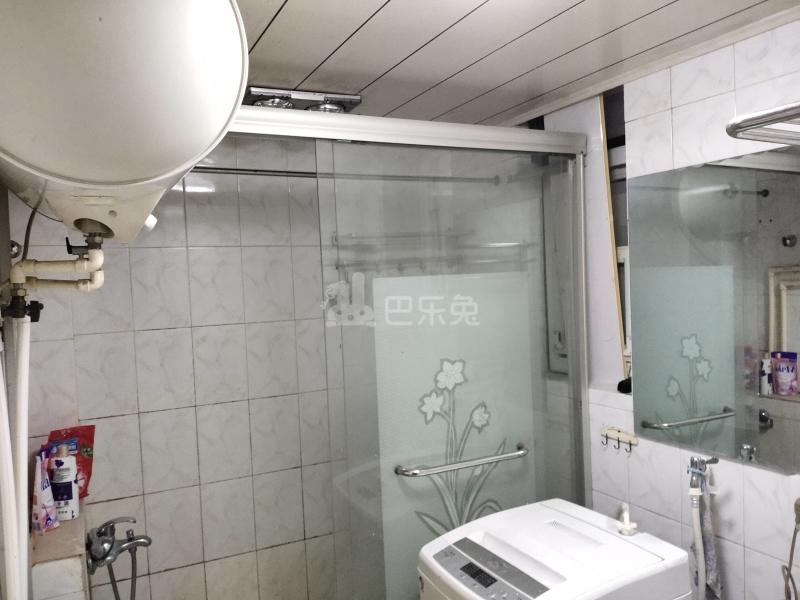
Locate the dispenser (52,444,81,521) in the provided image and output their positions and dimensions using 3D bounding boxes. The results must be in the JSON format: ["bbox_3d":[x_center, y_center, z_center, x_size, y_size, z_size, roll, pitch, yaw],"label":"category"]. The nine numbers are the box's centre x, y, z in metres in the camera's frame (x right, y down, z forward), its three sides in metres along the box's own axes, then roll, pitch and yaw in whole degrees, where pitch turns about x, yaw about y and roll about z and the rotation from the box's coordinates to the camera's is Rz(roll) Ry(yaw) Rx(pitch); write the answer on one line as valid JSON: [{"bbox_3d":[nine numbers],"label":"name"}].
[{"bbox_3d":[-1.095,0.597,2.045,0.072,0.230,0.058,-3,3,-8],"label":"dispenser"}]

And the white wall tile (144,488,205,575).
[{"bbox_3d":[-0.847,0.862,2.353,0.200,0.300,0.010,-3,3,-25],"label":"white wall tile"}]

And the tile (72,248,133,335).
[{"bbox_3d":[-1.063,-0.030,2.228,0.200,0.300,0.010,-3,3,-25],"label":"tile"}]

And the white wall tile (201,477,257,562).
[{"bbox_3d":[-0.672,0.859,2.457,0.200,0.302,0.010,-3,2,-25],"label":"white wall tile"}]

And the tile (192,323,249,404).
[{"bbox_3d":[-0.698,0.252,2.433,0.200,0.302,0.010,-3,2,-25],"label":"tile"}]

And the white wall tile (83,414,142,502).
[{"bbox_3d":[-1.047,0.577,2.275,0.200,0.302,0.010,-3,2,-25],"label":"white wall tile"}]

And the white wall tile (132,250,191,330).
[{"bbox_3d":[-0.883,-0.041,2.312,0.200,0.300,0.010,-3,3,-25],"label":"white wall tile"}]

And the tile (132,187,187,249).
[{"bbox_3d":[-0.894,-0.342,2.298,0.200,0.300,0.010,-3,3,-25],"label":"tile"}]

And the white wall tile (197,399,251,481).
[{"bbox_3d":[-0.679,0.550,2.423,0.200,0.300,0.010,-3,3,-25],"label":"white wall tile"}]

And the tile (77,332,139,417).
[{"bbox_3d":[-1.060,0.273,2.263,0.200,0.302,0.010,-3,2,-25],"label":"tile"}]

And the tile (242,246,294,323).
[{"bbox_3d":[-0.522,-0.062,2.479,0.200,0.300,0.010,-3,3,-25],"label":"tile"}]

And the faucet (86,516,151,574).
[{"bbox_3d":[-0.961,0.817,2.138,0.201,0.149,0.200,-3,2,-25],"label":"faucet"}]

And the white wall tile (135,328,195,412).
[{"bbox_3d":[-0.871,0.260,2.325,0.200,0.300,0.010,-3,3,-25],"label":"white wall tile"}]

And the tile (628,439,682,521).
[{"bbox_3d":[0.802,0.517,1.966,0.010,0.302,0.200,-4,3,-27],"label":"tile"}]

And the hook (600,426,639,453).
[{"bbox_3d":[0.723,0.463,2.067,0.035,0.068,0.160,-4,3,-27],"label":"hook"}]

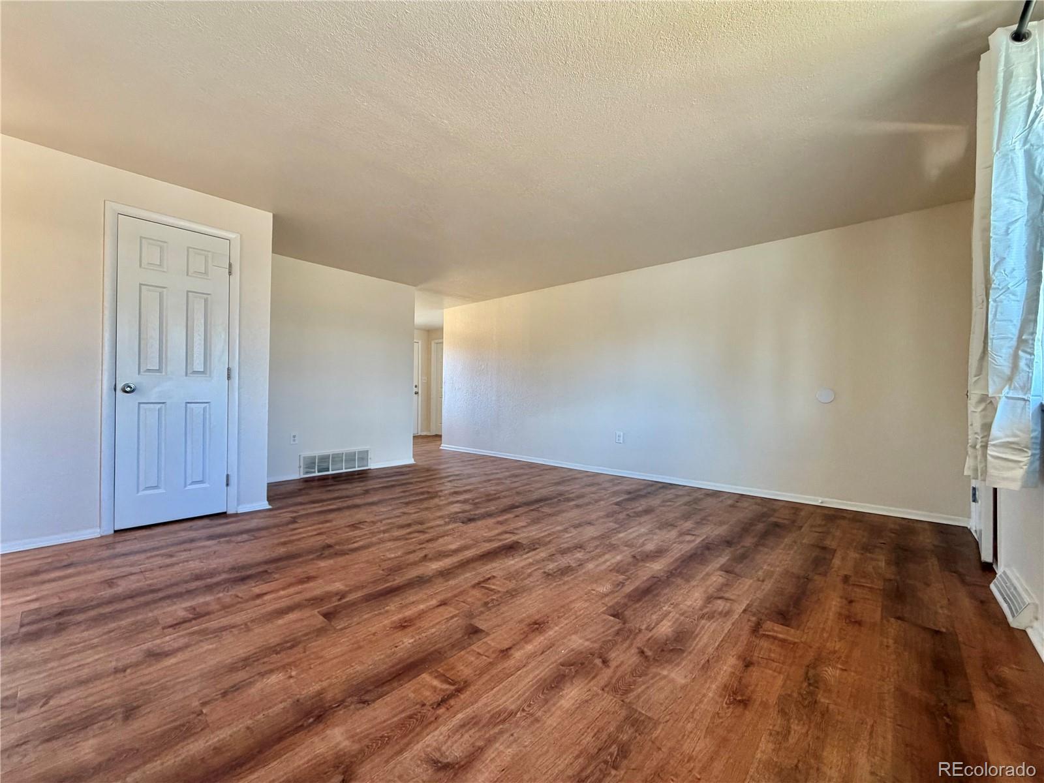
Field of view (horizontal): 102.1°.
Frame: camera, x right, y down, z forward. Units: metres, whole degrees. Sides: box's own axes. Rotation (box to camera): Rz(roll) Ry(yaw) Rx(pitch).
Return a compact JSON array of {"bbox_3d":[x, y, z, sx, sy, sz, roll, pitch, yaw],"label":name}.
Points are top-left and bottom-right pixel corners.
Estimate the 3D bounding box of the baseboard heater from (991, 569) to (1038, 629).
[{"bbox_3d":[2.160,0.895,1.861,0.072,0.110,0.492,0,0,42],"label":"baseboard heater"}]

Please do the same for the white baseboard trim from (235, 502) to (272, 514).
[{"bbox_3d":[-2.075,0.894,3.284,0.025,0.057,0.224,0,0,42],"label":"white baseboard trim"}]

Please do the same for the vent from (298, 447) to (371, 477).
[{"bbox_3d":[-2.098,0.803,4.800,0.020,0.255,0.800,0,0,42],"label":"vent"}]

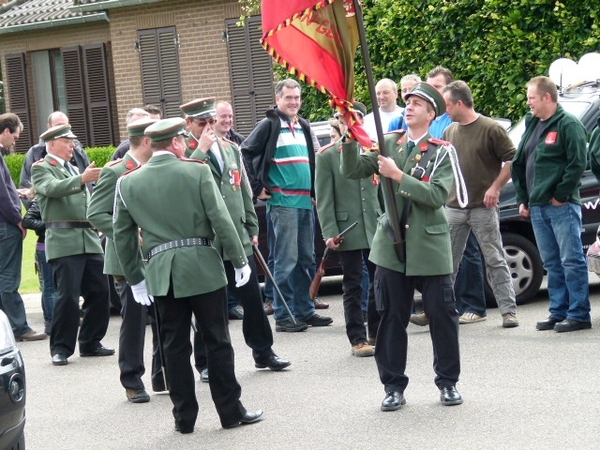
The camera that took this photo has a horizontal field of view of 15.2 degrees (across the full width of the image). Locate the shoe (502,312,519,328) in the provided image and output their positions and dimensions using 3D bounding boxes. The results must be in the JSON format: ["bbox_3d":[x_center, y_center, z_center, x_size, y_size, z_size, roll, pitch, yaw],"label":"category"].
[{"bbox_3d":[1.516,0.670,16.294,0.110,0.115,0.295,-6,5,-8],"label":"shoe"}]

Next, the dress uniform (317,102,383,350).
[{"bbox_3d":[0.386,0.005,15.686,0.560,1.740,0.400,-7,5,-25],"label":"dress uniform"}]

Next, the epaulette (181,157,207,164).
[{"bbox_3d":[-0.609,-0.369,12.880,0.145,0.030,0.060,15,11,20],"label":"epaulette"}]

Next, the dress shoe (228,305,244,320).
[{"bbox_3d":[-0.492,0.689,17.859,0.295,0.110,0.110,-1,6,40],"label":"dress shoe"}]

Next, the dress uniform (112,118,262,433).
[{"bbox_3d":[-0.663,0.262,12.984,0.680,1.810,0.440,-3,5,22],"label":"dress uniform"}]

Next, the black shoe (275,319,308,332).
[{"bbox_3d":[-0.065,0.734,16.833,0.290,0.110,0.110,-2,5,30],"label":"black shoe"}]

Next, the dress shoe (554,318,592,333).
[{"bbox_3d":[1.916,0.681,15.820,0.285,0.110,0.110,-7,5,-22],"label":"dress shoe"}]

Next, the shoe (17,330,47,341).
[{"bbox_3d":[-2.174,0.870,18.135,0.290,0.110,0.110,-5,4,0],"label":"shoe"}]

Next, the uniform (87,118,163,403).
[{"bbox_3d":[-1.022,0.202,14.354,0.420,1.790,0.540,-1,6,40],"label":"uniform"}]

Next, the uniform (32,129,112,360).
[{"bbox_3d":[-1.660,0.143,16.550,0.550,1.750,0.540,0,6,45],"label":"uniform"}]

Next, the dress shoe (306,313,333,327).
[{"bbox_3d":[0.120,0.703,17.024,0.290,0.110,0.110,-3,5,18],"label":"dress shoe"}]

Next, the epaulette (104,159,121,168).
[{"bbox_3d":[-1.179,-0.389,14.250,0.060,0.030,0.140,-1,22,40],"label":"epaulette"}]

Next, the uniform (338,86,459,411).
[{"bbox_3d":[0.625,0.123,12.982,0.640,1.860,0.480,-4,4,18],"label":"uniform"}]

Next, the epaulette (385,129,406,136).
[{"bbox_3d":[0.547,-0.530,12.900,0.140,0.030,0.060,-14,9,20],"label":"epaulette"}]

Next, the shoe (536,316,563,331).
[{"bbox_3d":[1.815,0.678,16.173,0.300,0.110,0.110,-8,5,-32],"label":"shoe"}]

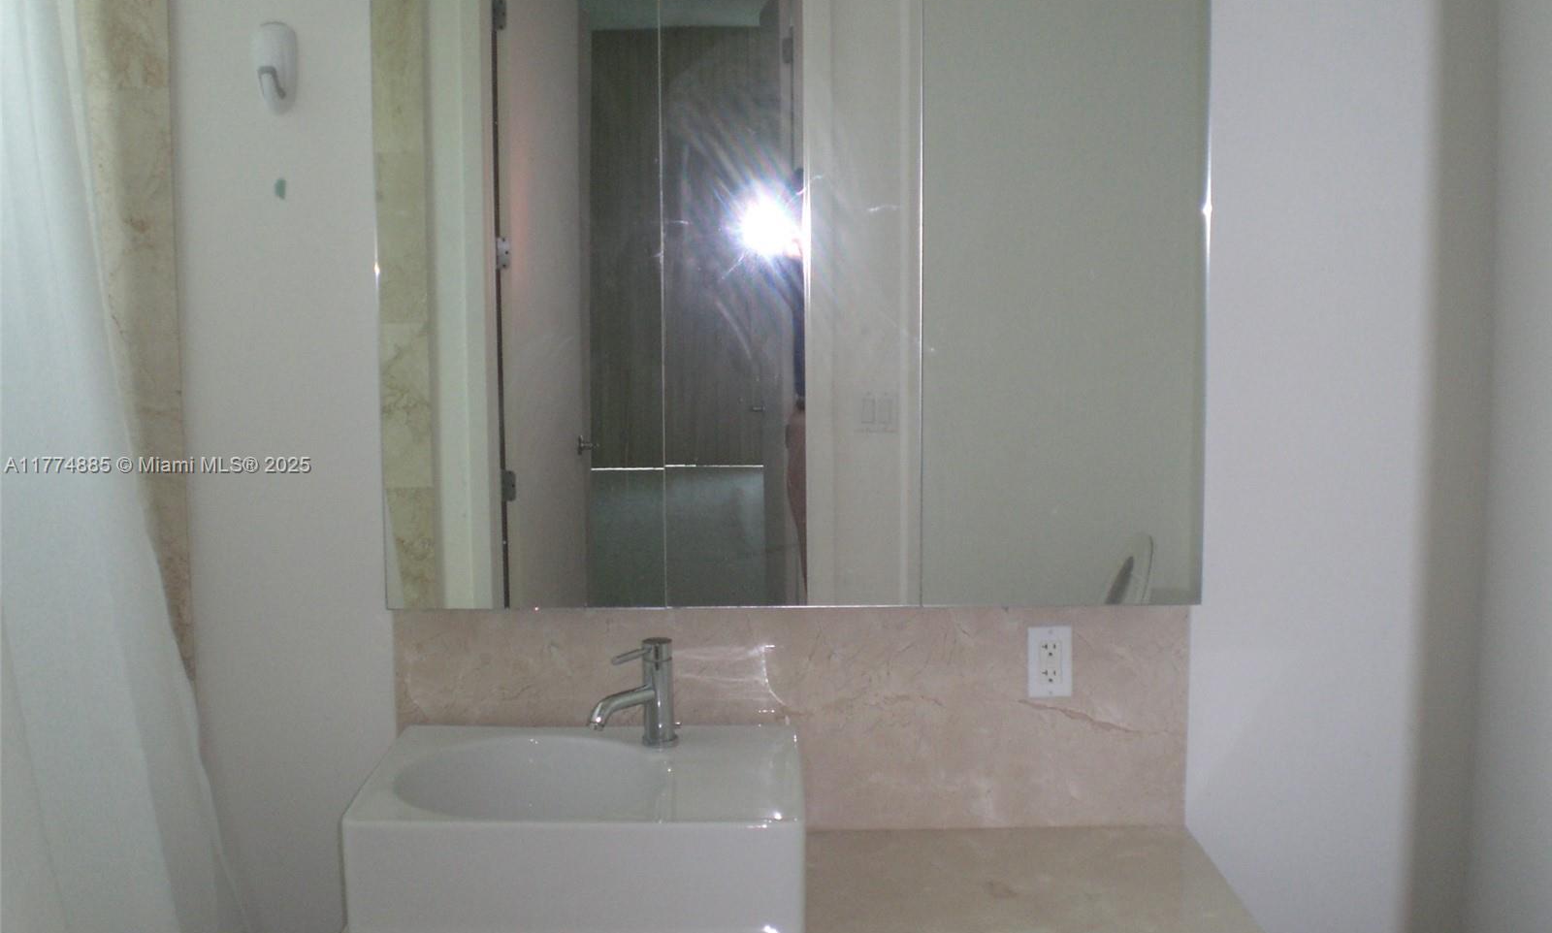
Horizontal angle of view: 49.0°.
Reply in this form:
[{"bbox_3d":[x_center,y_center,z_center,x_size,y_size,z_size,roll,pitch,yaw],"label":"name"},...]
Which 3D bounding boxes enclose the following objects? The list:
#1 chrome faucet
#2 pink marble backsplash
[{"bbox_3d":[-0.209,0.339,2.507,0.147,0.157,0.049,-7,10,-40],"label":"chrome faucet"},{"bbox_3d":[0.029,0.394,2.693,1.247,0.368,0.020,0,8,-1],"label":"pink marble backsplash"}]

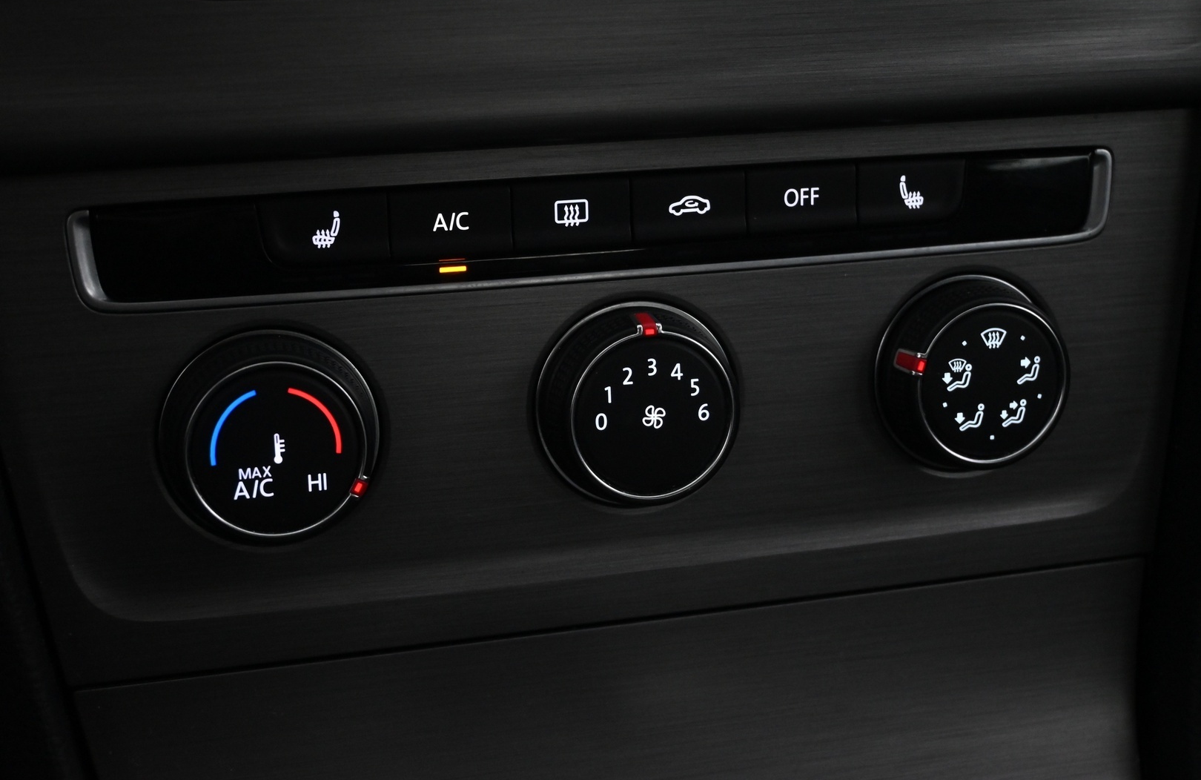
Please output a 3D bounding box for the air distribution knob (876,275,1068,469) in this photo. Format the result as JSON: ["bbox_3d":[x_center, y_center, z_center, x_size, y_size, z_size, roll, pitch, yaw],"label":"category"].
[{"bbox_3d":[0.076,-0.002,0.342,0.040,0.040,0.013,-5,11,-14],"label":"air distribution knob"}]

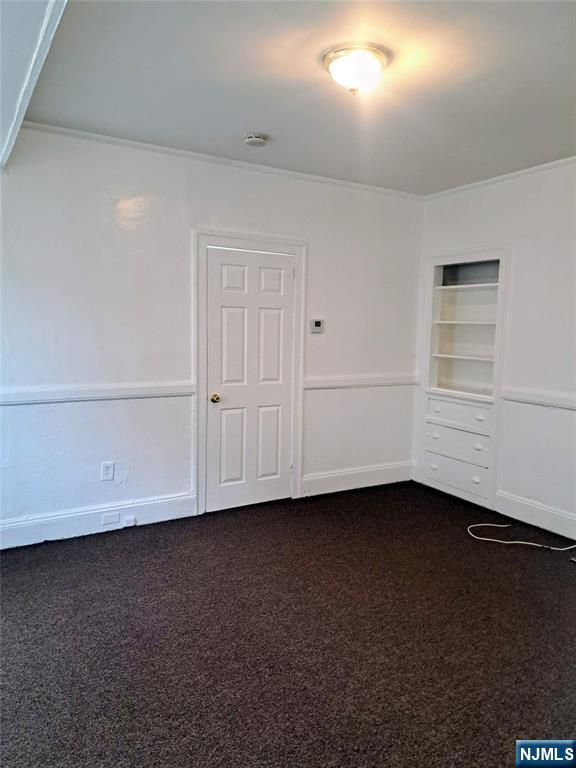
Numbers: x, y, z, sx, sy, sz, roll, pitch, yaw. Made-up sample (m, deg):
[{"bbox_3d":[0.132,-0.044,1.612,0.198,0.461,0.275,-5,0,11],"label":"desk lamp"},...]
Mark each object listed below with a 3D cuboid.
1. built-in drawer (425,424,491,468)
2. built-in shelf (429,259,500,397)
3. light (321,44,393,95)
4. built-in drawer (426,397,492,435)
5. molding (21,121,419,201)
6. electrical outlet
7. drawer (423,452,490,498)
[{"bbox_3d":[1.548,0.522,4.670,0.270,0.258,0.691,-3,7,-31],"label":"built-in drawer"},{"bbox_3d":[1.597,-0.466,4.578,0.290,1.107,0.691,-3,7,-31],"label":"built-in shelf"},{"bbox_3d":[0.308,-1.385,2.412,0.312,0.140,0.312,1,6,0],"label":"light"},{"bbox_3d":[1.553,0.272,4.643,0.270,0.217,0.691,-3,7,-31],"label":"built-in drawer"},{"bbox_3d":[-0.215,-1.623,4.029,3.340,0.046,0.036,-3,7,-31],"label":"molding"},{"bbox_3d":[-1.246,0.613,3.690,0.077,0.123,0.012,-3,7,-31],"label":"electrical outlet"},{"bbox_3d":[1.544,0.775,4.699,0.270,0.239,0.691,-3,7,-31],"label":"drawer"}]

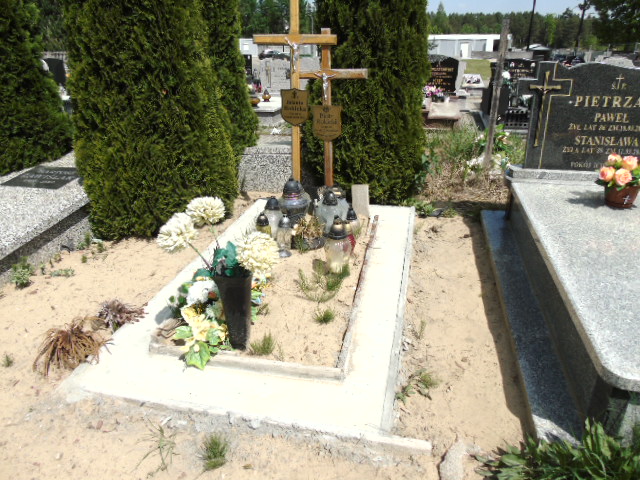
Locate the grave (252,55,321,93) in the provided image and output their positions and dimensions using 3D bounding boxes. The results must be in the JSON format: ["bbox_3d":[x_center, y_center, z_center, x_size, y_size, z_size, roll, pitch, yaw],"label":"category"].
[{"bbox_3d":[-0.570,-3.175,8.923,1.157,0.651,0.170,4,23,12],"label":"grave"}]

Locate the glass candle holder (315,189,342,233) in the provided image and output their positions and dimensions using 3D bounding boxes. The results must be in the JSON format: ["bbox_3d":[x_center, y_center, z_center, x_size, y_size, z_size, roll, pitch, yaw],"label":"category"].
[{"bbox_3d":[0.059,-0.190,3.026,0.190,0.271,0.190,0,23,0],"label":"glass candle holder"}]

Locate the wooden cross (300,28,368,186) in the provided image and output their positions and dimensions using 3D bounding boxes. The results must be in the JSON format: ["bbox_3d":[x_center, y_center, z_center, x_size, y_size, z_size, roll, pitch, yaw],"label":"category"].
[{"bbox_3d":[0.060,-0.832,3.320,0.531,1.245,0.080,3,23,12],"label":"wooden cross"}]

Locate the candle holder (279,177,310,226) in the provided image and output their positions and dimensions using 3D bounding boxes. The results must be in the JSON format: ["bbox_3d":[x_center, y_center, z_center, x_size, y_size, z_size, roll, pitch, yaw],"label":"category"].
[{"bbox_3d":[-0.173,-0.272,3.184,0.216,0.304,0.216,0,23,0],"label":"candle holder"}]

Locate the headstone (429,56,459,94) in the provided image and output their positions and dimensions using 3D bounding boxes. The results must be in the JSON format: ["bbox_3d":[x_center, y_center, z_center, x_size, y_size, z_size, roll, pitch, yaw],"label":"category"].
[{"bbox_3d":[2.248,-3.085,8.579,0.754,0.669,0.170,4,23,12],"label":"headstone"}]

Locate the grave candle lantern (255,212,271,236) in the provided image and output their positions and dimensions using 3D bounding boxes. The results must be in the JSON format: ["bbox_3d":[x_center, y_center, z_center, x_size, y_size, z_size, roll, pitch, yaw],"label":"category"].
[{"bbox_3d":[-0.350,-0.074,2.874,0.086,0.184,0.086,4,23,12],"label":"grave candle lantern"}]

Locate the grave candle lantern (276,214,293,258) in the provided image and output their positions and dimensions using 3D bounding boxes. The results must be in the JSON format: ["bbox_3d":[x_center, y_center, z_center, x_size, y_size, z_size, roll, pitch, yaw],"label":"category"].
[{"bbox_3d":[-0.205,-0.025,2.672,0.079,0.247,0.079,4,23,12],"label":"grave candle lantern"}]

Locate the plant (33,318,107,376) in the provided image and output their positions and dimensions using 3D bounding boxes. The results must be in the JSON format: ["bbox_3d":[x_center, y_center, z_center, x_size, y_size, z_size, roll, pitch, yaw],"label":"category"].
[{"bbox_3d":[-1.051,0.428,1.924,0.260,0.160,0.240,4,23,12],"label":"plant"}]

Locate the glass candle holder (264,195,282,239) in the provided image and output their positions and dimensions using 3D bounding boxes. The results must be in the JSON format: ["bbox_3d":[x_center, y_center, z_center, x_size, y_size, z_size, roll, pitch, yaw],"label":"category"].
[{"bbox_3d":[-0.289,-0.138,2.907,0.109,0.274,0.109,0,23,0],"label":"glass candle holder"}]

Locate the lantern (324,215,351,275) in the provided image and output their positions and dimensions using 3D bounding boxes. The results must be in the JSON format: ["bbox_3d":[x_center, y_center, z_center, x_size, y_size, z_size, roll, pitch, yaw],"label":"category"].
[{"bbox_3d":[0.101,0.018,2.495,0.143,0.301,0.143,4,23,12],"label":"lantern"}]

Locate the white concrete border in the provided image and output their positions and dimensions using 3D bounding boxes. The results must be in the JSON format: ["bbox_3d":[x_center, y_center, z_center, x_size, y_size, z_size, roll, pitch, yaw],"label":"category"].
[{"bbox_3d":[-0.106,0.178,2.611,1.176,0.090,2.264,4,23,12],"label":"white concrete border"}]

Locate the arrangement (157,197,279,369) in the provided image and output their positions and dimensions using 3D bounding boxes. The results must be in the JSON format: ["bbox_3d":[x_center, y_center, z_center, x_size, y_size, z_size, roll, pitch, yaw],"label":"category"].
[{"bbox_3d":[-0.396,0.171,1.863,0.400,0.550,0.360,4,23,12],"label":"arrangement"}]

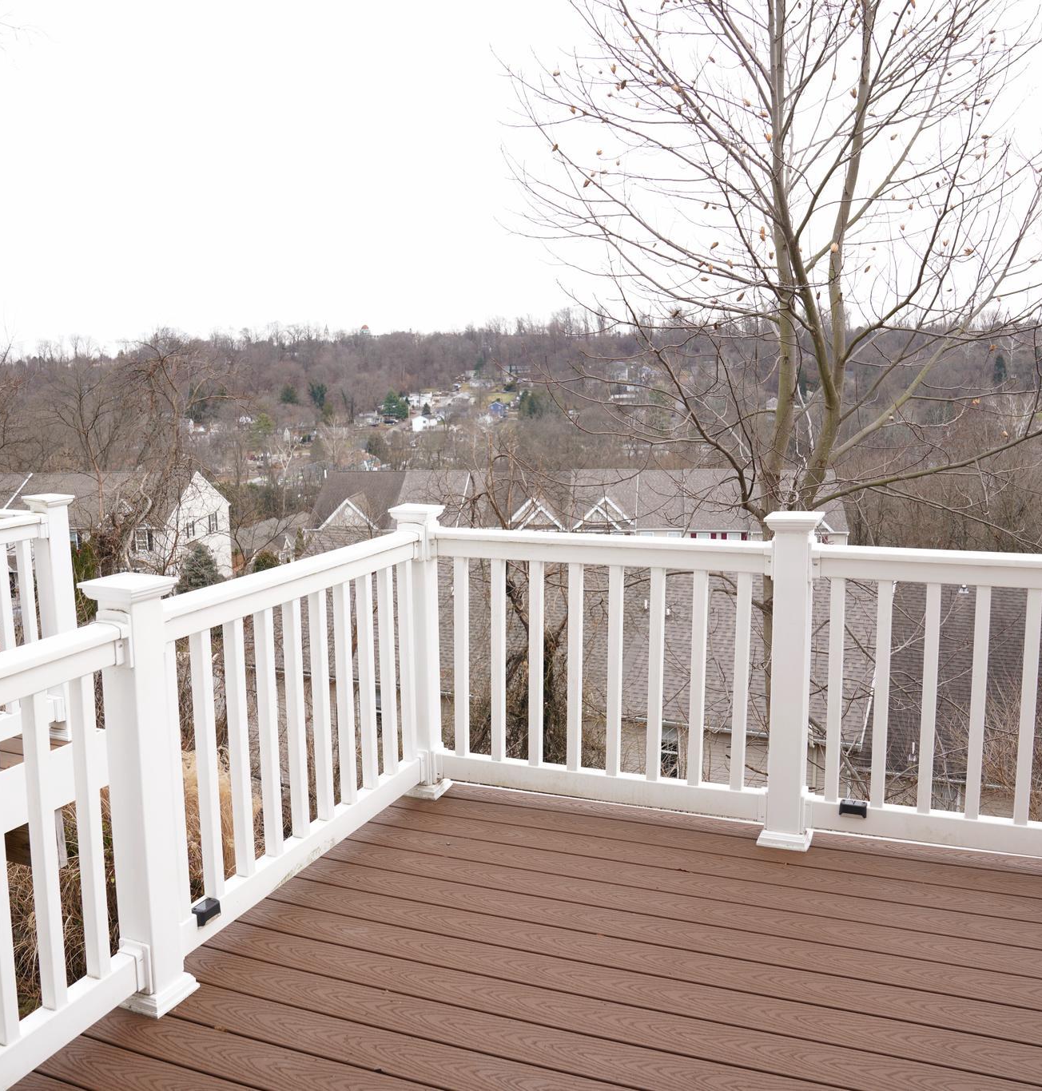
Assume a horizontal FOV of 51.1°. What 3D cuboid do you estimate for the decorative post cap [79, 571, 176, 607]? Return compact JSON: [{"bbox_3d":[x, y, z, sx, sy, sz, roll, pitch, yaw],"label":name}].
[{"bbox_3d":[-0.868,0.095,2.414,0.147,0.052,0.147,3,9,21],"label":"decorative post cap"}]

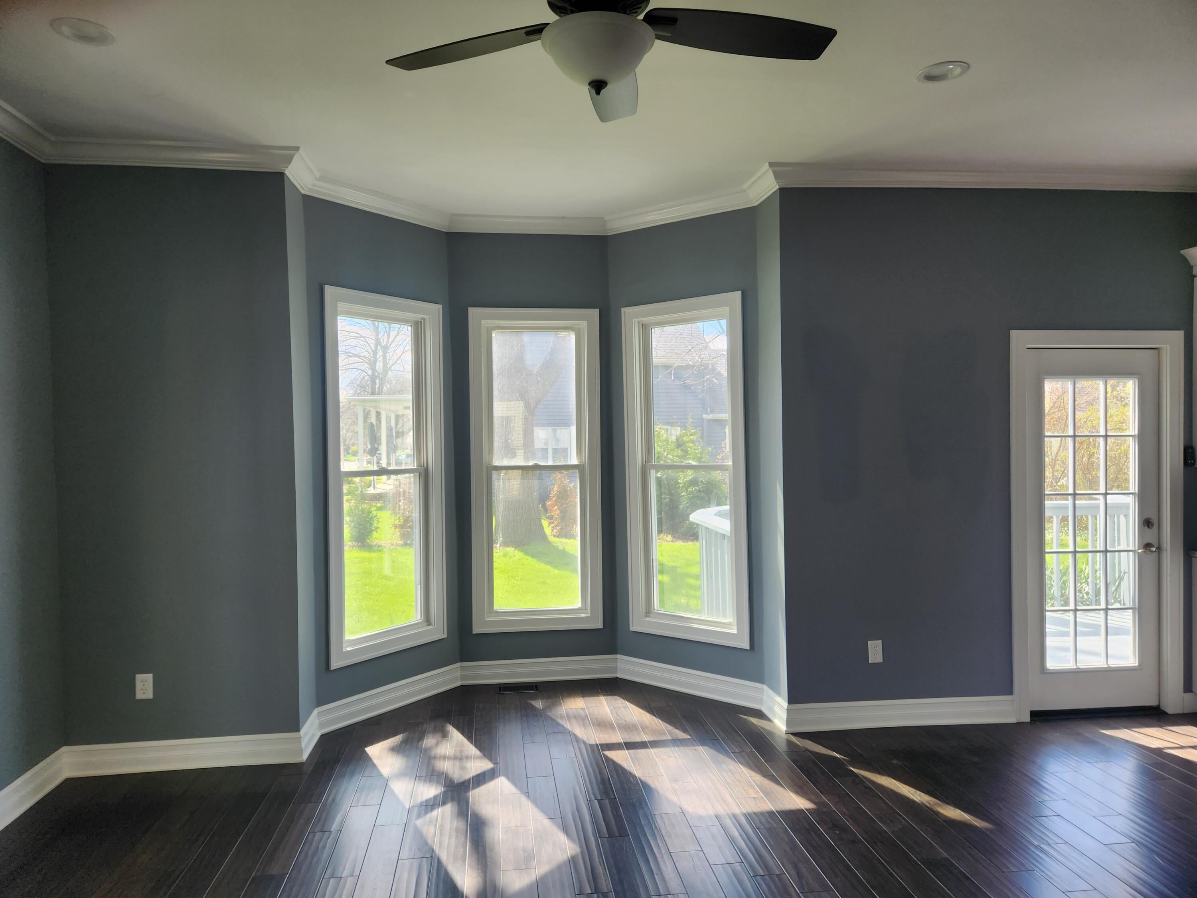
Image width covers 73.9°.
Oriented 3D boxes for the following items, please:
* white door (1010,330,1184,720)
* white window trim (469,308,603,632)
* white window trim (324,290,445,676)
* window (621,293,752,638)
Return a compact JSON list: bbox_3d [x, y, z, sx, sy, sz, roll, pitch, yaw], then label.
[{"bbox_3d":[2.780,0.423,4.452,0.994,2.154,0.110,-1,1,-4],"label":"white door"},{"bbox_3d":[-0.403,0.138,5.195,0.849,2.098,0.070,-1,1,-7],"label":"white window trim"},{"bbox_3d":[-1.238,0.159,4.694,0.070,2.098,0.849,0,1,37],"label":"white window trim"},{"bbox_3d":[0.545,0.129,4.996,0.872,2.126,0.100,0,1,38],"label":"window"}]

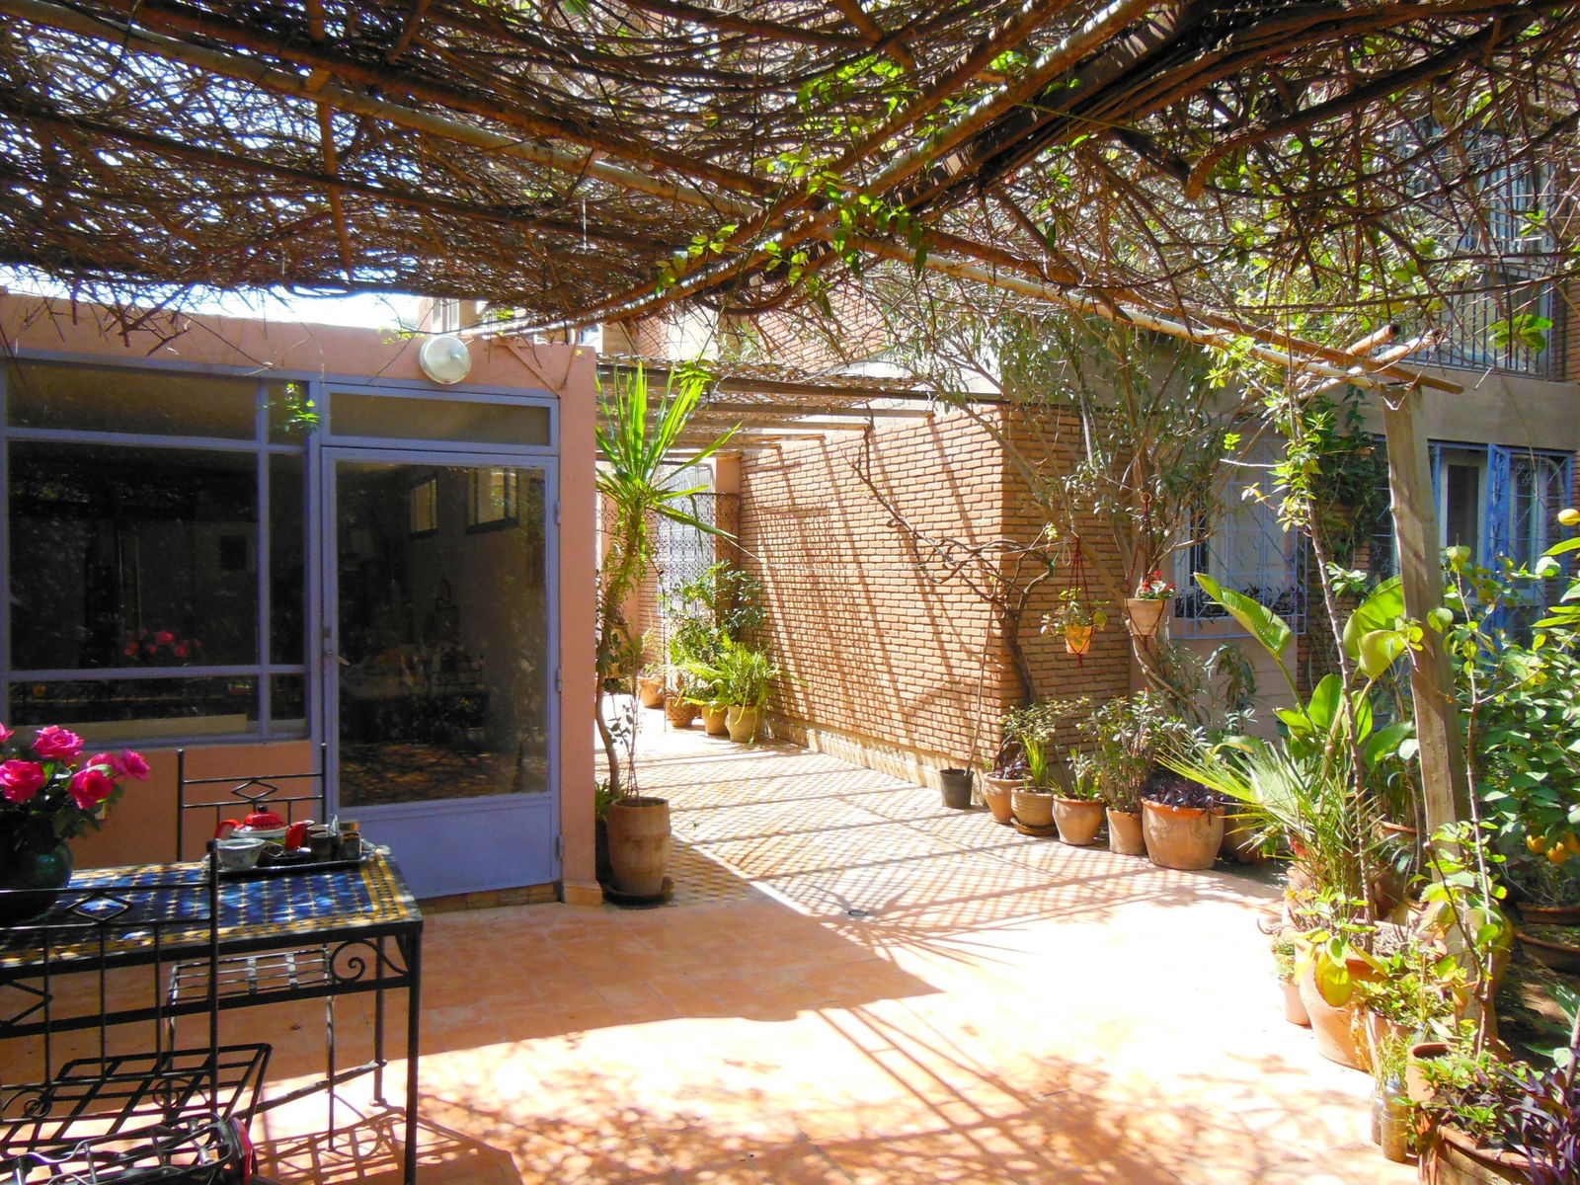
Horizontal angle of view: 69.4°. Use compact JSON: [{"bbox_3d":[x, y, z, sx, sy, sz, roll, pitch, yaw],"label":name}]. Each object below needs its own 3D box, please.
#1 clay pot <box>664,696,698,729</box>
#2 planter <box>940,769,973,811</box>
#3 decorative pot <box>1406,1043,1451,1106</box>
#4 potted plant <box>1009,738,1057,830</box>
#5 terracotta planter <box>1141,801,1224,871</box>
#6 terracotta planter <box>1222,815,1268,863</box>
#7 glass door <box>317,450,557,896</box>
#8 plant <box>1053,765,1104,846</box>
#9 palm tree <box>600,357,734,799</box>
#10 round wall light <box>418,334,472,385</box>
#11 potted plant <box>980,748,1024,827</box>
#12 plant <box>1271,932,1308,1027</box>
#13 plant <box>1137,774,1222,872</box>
[{"bbox_3d":[-1.101,1.215,11.703,0.345,0.300,0.345,0,1,-5],"label":"clay pot"},{"bbox_3d":[1.127,1.332,7.709,0.227,0.248,0.227,0,1,8],"label":"planter"},{"bbox_3d":[1.845,1.440,3.274,0.152,0.220,0.152,1,1,30],"label":"decorative pot"},{"bbox_3d":[1.505,1.175,7.016,0.290,0.568,0.290,0,1,12],"label":"potted plant"},{"bbox_3d":[2.148,1.313,6.228,0.433,0.329,0.433,1,1,19],"label":"terracotta planter"},{"bbox_3d":[2.527,1.350,6.300,0.266,0.253,0.266,1,1,22],"label":"terracotta planter"},{"bbox_3d":[-1.590,0.377,5.268,1.045,2.039,0.050,0,1,-26],"label":"glass door"},{"bbox_3d":[1.703,1.240,6.721,0.303,0.452,0.303,0,1,14],"label":"plant"},{"bbox_3d":[-0.779,-0.042,5.950,0.880,2.279,0.880,0,1,-26],"label":"palm tree"},{"bbox_3d":[-1.566,-1.063,5.181,0.228,0.228,0.100,0,1,-26],"label":"round wall light"},{"bbox_3d":[1.373,1.218,7.227,0.323,0.474,0.323,0,1,11],"label":"potted plant"},{"bbox_3d":[1.808,1.364,4.038,0.192,0.314,0.192,1,1,24],"label":"plant"},{"bbox_3d":[2.144,1.232,6.226,0.453,0.491,0.453,1,1,19],"label":"plant"}]

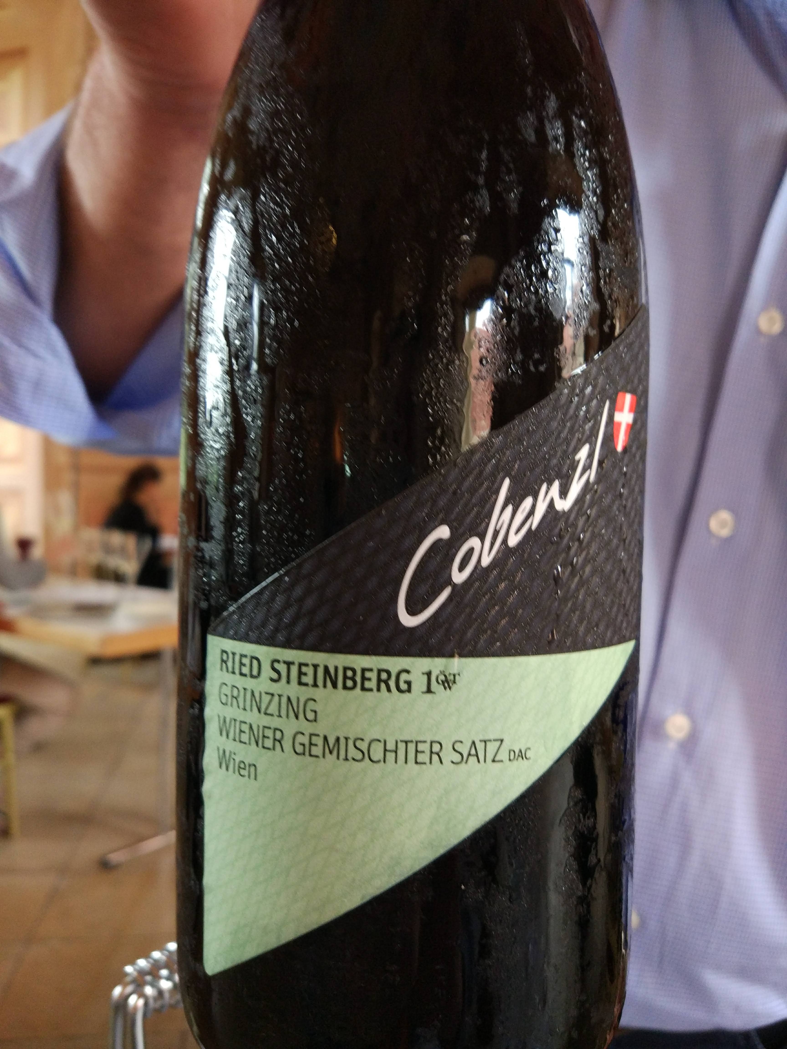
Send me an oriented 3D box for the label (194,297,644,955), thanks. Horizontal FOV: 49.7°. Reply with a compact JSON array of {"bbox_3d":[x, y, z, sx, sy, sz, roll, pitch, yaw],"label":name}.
[{"bbox_3d":[0.007,0.017,0.125,0.069,0.106,0.020,1,3,-7],"label":"label"}]

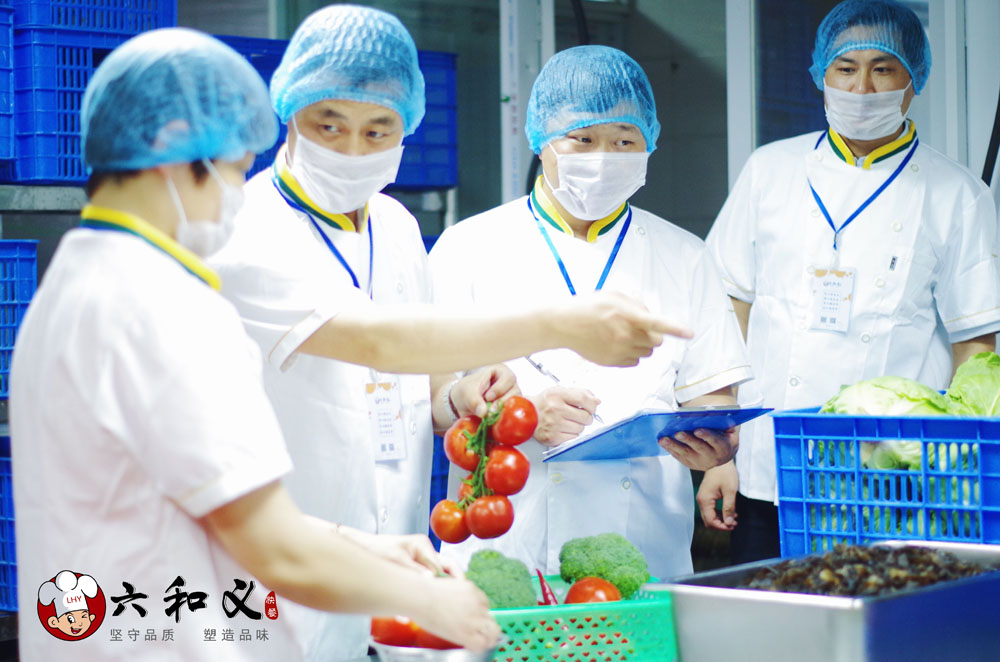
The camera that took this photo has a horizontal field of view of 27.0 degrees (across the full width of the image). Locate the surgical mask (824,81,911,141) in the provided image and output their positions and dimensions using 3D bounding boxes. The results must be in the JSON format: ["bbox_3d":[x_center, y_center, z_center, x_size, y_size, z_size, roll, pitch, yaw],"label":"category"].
[{"bbox_3d":[0.642,-0.383,3.630,0.147,0.105,0.085,-1,6,9],"label":"surgical mask"}]

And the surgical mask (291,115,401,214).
[{"bbox_3d":[-0.214,-0.231,2.920,0.150,0.125,0.110,6,3,-20],"label":"surgical mask"}]

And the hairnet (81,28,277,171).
[{"bbox_3d":[-0.363,-0.261,2.350,0.225,0.165,0.195,11,-4,-24],"label":"hairnet"}]

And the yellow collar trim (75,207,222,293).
[{"bbox_3d":[-0.392,-0.102,2.340,0.170,0.050,0.140,25,-8,-18],"label":"yellow collar trim"}]

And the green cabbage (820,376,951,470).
[{"bbox_3d":[0.571,0.137,3.070,0.190,0.145,0.180,0,1,25],"label":"green cabbage"}]

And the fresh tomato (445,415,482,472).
[{"bbox_3d":[-0.040,0.147,2.720,0.067,0.067,0.062,11,-34,-17],"label":"fresh tomato"}]

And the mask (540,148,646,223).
[{"bbox_3d":[0.147,-0.224,3.160,0.150,0.112,0.110,3,2,-14],"label":"mask"}]

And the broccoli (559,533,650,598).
[{"bbox_3d":[0.129,0.295,2.560,0.115,0.095,0.112,-1,1,0],"label":"broccoli"}]

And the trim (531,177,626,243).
[{"bbox_3d":[0.121,-0.192,3.200,0.150,0.115,0.140,-1,1,-6],"label":"trim"}]

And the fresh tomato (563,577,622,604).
[{"bbox_3d":[0.110,0.320,2.470,0.067,0.056,0.067,-1,1,0],"label":"fresh tomato"}]

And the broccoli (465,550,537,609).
[{"bbox_3d":[0.001,0.325,2.570,0.115,0.115,0.115,-1,1,0],"label":"broccoli"}]

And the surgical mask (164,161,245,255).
[{"bbox_3d":[-0.334,-0.138,2.380,0.100,0.115,0.145,21,-8,-24],"label":"surgical mask"}]

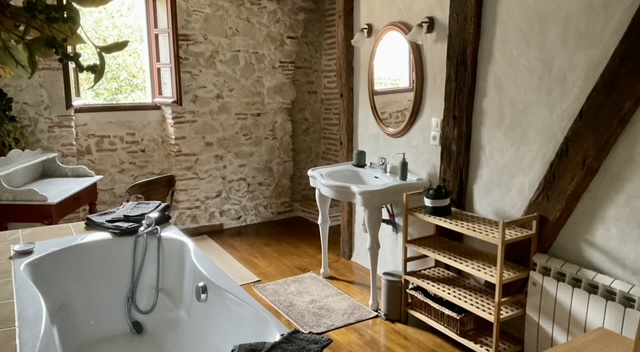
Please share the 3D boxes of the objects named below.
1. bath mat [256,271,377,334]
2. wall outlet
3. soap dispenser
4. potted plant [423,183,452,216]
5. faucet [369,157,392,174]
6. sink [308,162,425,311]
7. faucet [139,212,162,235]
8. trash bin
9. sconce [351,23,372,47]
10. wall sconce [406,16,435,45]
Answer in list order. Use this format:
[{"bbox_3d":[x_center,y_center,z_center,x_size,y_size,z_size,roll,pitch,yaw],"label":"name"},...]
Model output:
[{"bbox_3d":[-0.061,0.814,3.591,0.490,0.016,0.810,-7,13,-31],"label":"bath mat"},{"bbox_3d":[0.713,-0.232,3.309,0.025,0.082,0.080,-7,13,-31],"label":"wall outlet"},{"bbox_3d":[0.540,-0.052,3.507,0.068,0.172,0.052,-7,13,-29],"label":"soap dispenser"},{"bbox_3d":[0.678,0.126,3.072,0.160,0.170,0.160,0,12,0],"label":"potted plant"},{"bbox_3d":[0.405,-0.071,3.686,0.150,0.105,0.055,-7,13,-31],"label":"faucet"},{"bbox_3d":[0.230,0.387,3.768,0.550,0.790,0.840,-7,13,-29],"label":"sink"},{"bbox_3d":[-1.021,0.274,3.171,0.080,0.120,0.150,1,11,8],"label":"faucet"},{"bbox_3d":[0.448,0.736,3.334,0.185,0.270,0.160,-11,15,-43],"label":"trash bin"},{"bbox_3d":[0.288,-0.995,3.764,0.175,0.170,0.105,-7,13,-29],"label":"sconce"},{"bbox_3d":[0.588,-0.878,3.228,0.175,0.160,0.105,-7,13,-31],"label":"wall sconce"}]

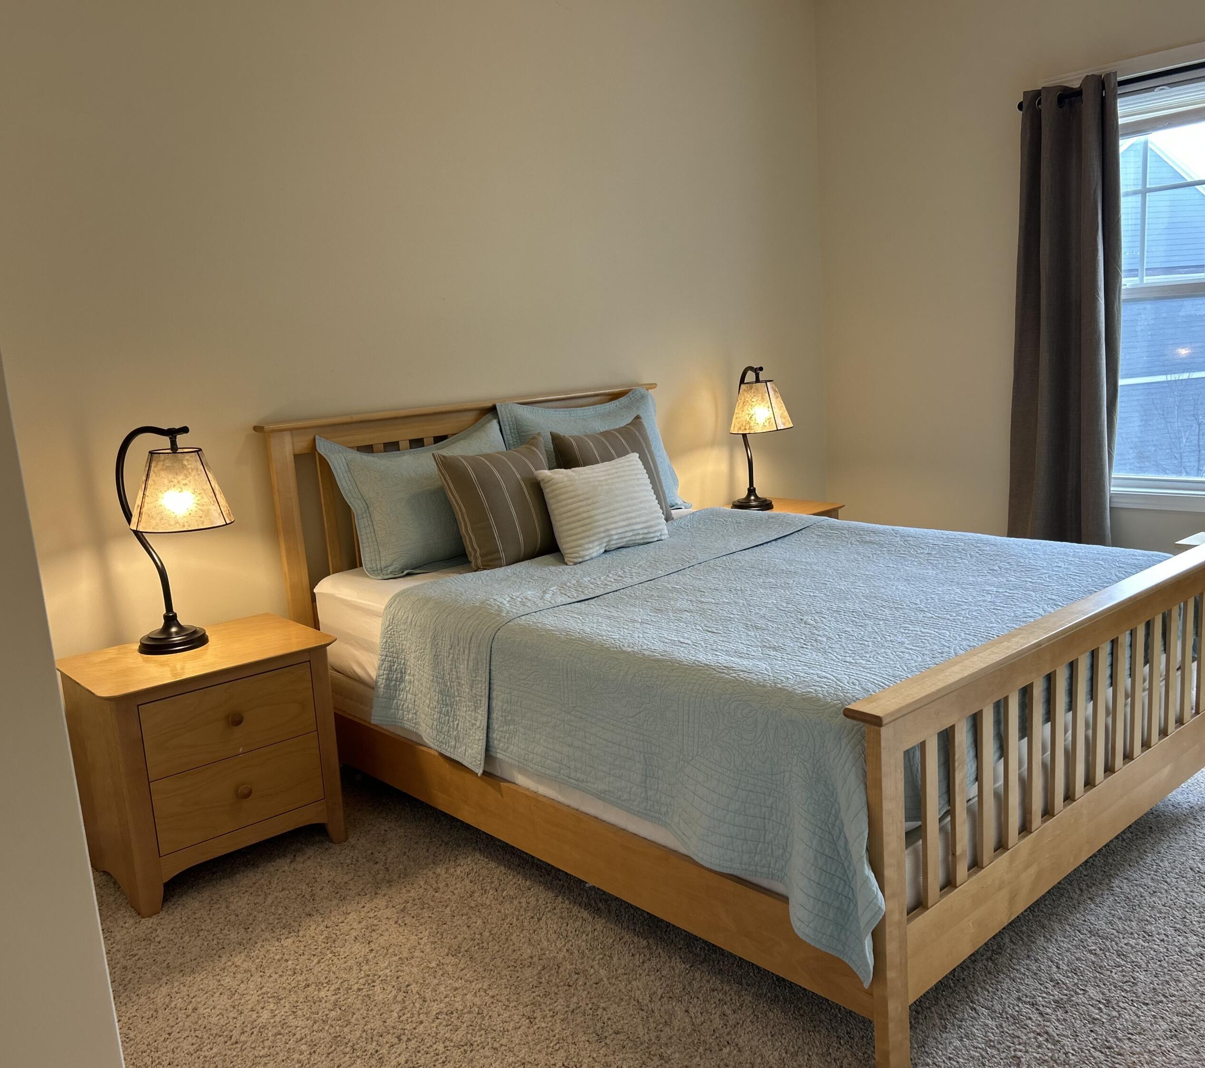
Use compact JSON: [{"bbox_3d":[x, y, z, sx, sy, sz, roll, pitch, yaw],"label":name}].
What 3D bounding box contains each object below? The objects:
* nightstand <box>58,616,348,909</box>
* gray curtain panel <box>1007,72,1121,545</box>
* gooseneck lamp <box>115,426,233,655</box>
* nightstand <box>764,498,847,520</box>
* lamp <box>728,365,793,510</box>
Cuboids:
[{"bbox_3d":[-1.097,0.609,2.984,0.615,0.585,0.490,-12,13,-41],"label":"nightstand"},{"bbox_3d":[1.809,-0.639,4.209,0.130,2.140,0.440,-12,13,-41],"label":"gray curtain panel"},{"bbox_3d":[-1.174,0.008,2.980,0.340,0.610,0.280,-3,10,5],"label":"gooseneck lamp"},{"bbox_3d":[0.683,0.207,4.571,0.615,0.596,0.490,-12,13,-41],"label":"nightstand"},{"bbox_3d":[0.655,-0.402,4.545,0.280,0.610,0.340,-8,10,-20],"label":"lamp"}]

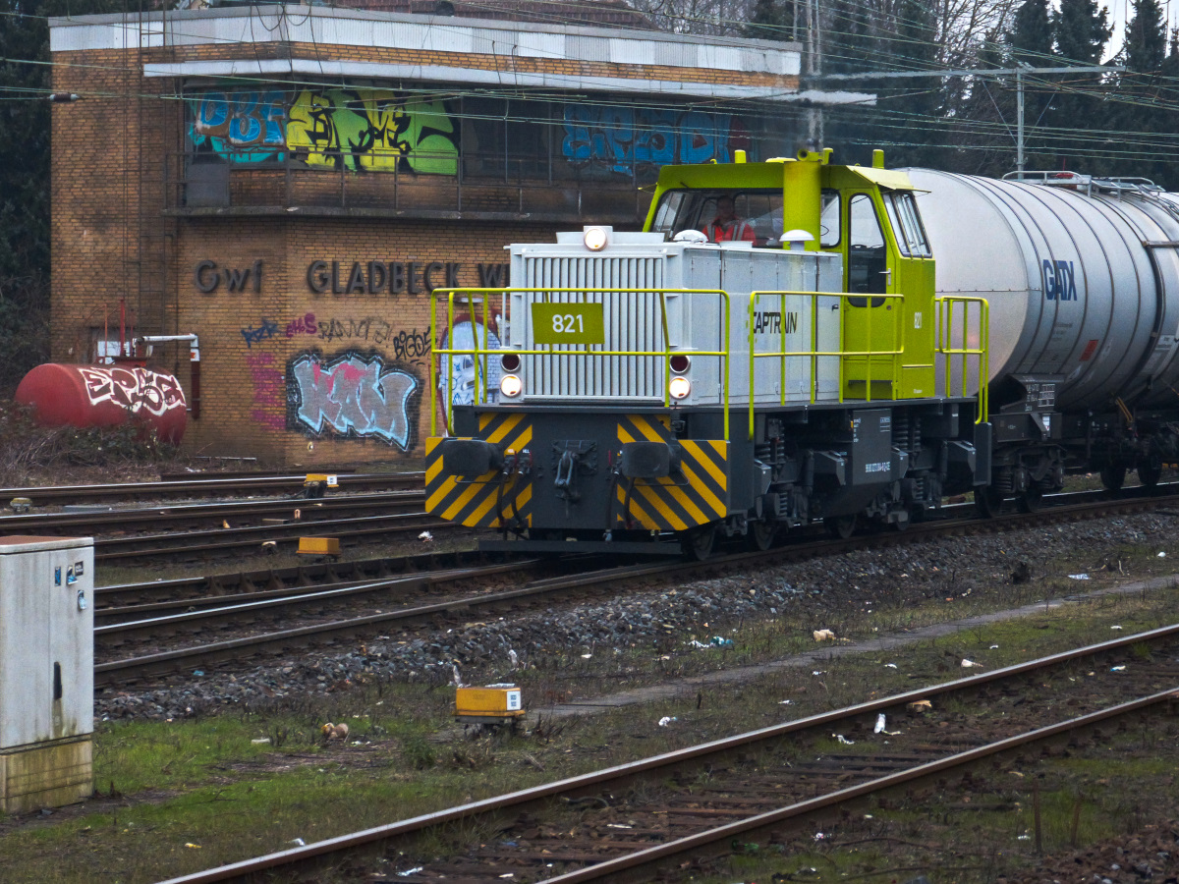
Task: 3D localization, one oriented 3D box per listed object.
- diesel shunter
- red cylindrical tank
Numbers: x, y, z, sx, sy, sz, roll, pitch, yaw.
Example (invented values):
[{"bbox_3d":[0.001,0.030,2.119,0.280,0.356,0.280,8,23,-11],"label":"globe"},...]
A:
[{"bbox_3d":[1.539,-1.045,54.559,3.030,4.220,12.600,1,1,17],"label":"diesel shunter"},{"bbox_3d":[-7.872,-0.443,83.300,1.600,1.600,2.830,1,2,40],"label":"red cylindrical tank"}]

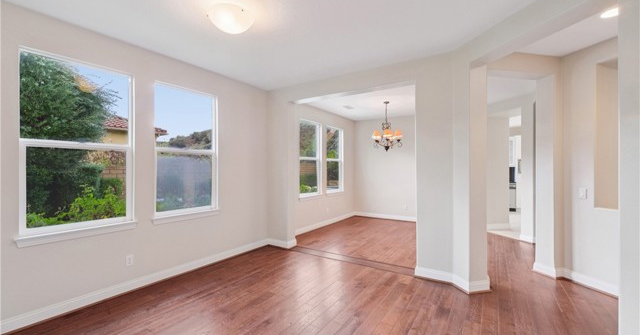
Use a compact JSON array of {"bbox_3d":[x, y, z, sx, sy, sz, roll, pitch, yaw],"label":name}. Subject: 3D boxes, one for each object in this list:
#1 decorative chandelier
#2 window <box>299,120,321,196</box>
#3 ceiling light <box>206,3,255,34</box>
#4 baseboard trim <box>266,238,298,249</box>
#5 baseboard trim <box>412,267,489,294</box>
[{"bbox_3d":[1.390,-0.830,5.500,0.640,1.030,0.640,0,0,34],"label":"decorative chandelier"},{"bbox_3d":[-0.200,-0.190,5.868,0.100,1.620,0.830,0,0,34],"label":"window"},{"bbox_3d":[-0.770,-1.275,2.320,0.395,0.142,0.395,0,0,0],"label":"ceiling light"},{"bbox_3d":[-0.658,1.320,4.706,0.470,0.130,0.230,0,0,34],"label":"baseboard trim"},{"bbox_3d":[1.532,1.320,3.126,0.810,0.130,0.220,0,0,34],"label":"baseboard trim"}]

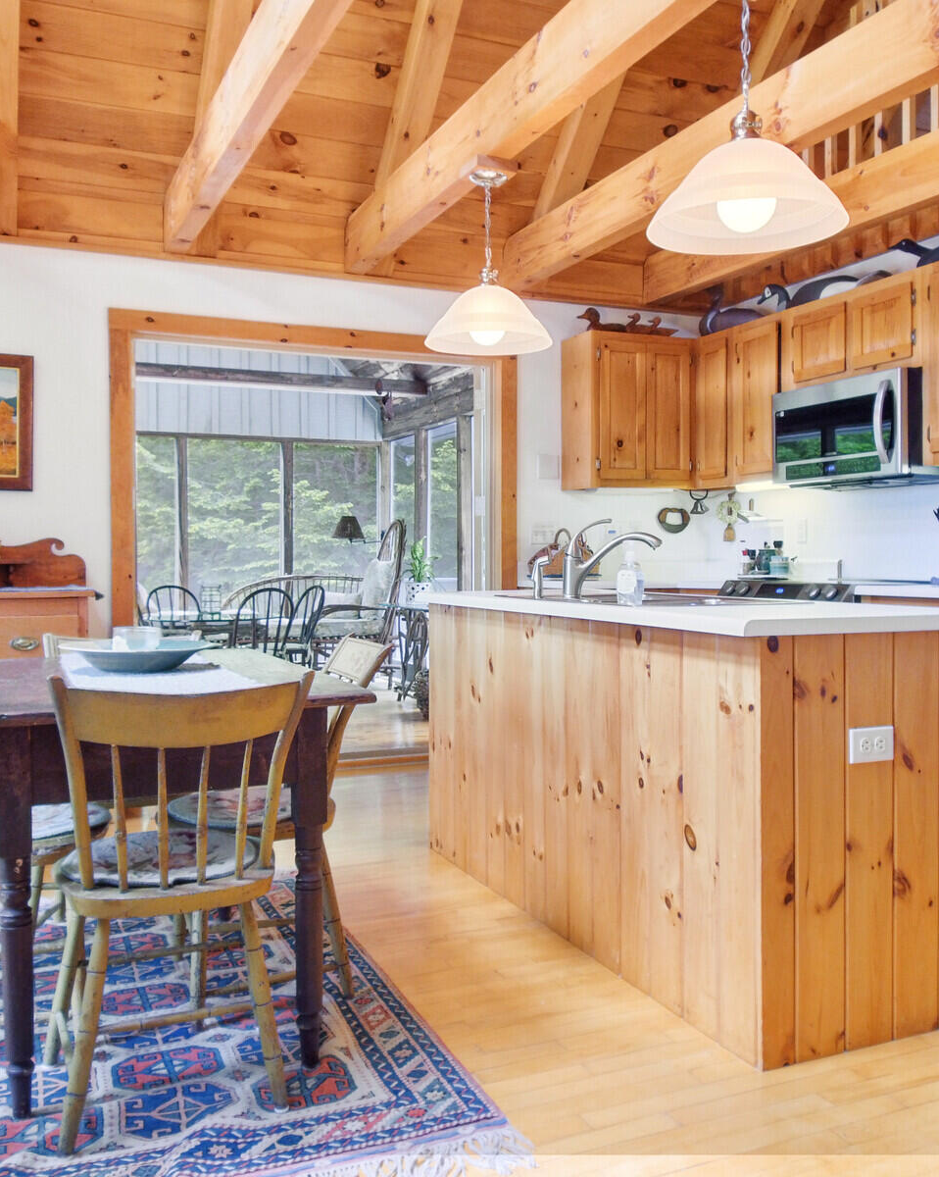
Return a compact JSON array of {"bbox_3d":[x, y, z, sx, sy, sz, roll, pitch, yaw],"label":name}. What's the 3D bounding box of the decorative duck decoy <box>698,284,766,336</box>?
[{"bbox_3d":[1.387,-1.470,5.210,0.170,0.290,0.540,-1,2,-25],"label":"decorative duck decoy"}]

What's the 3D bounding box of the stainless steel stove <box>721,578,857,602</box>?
[{"bbox_3d":[1.625,0.034,4.387,0.660,0.150,0.760,-1,2,-25],"label":"stainless steel stove"}]

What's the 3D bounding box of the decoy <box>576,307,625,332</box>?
[{"bbox_3d":[0.698,-1.349,5.099,0.310,0.152,0.115,-1,1,-24],"label":"decoy"}]

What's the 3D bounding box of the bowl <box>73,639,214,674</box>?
[{"bbox_3d":[-0.775,0.162,2.365,0.345,0.066,0.345,-1,1,-24],"label":"bowl"}]

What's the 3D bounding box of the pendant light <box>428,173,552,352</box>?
[{"bbox_3d":[0.069,-1.138,3.450,0.440,0.575,0.440,0,2,0],"label":"pendant light"}]

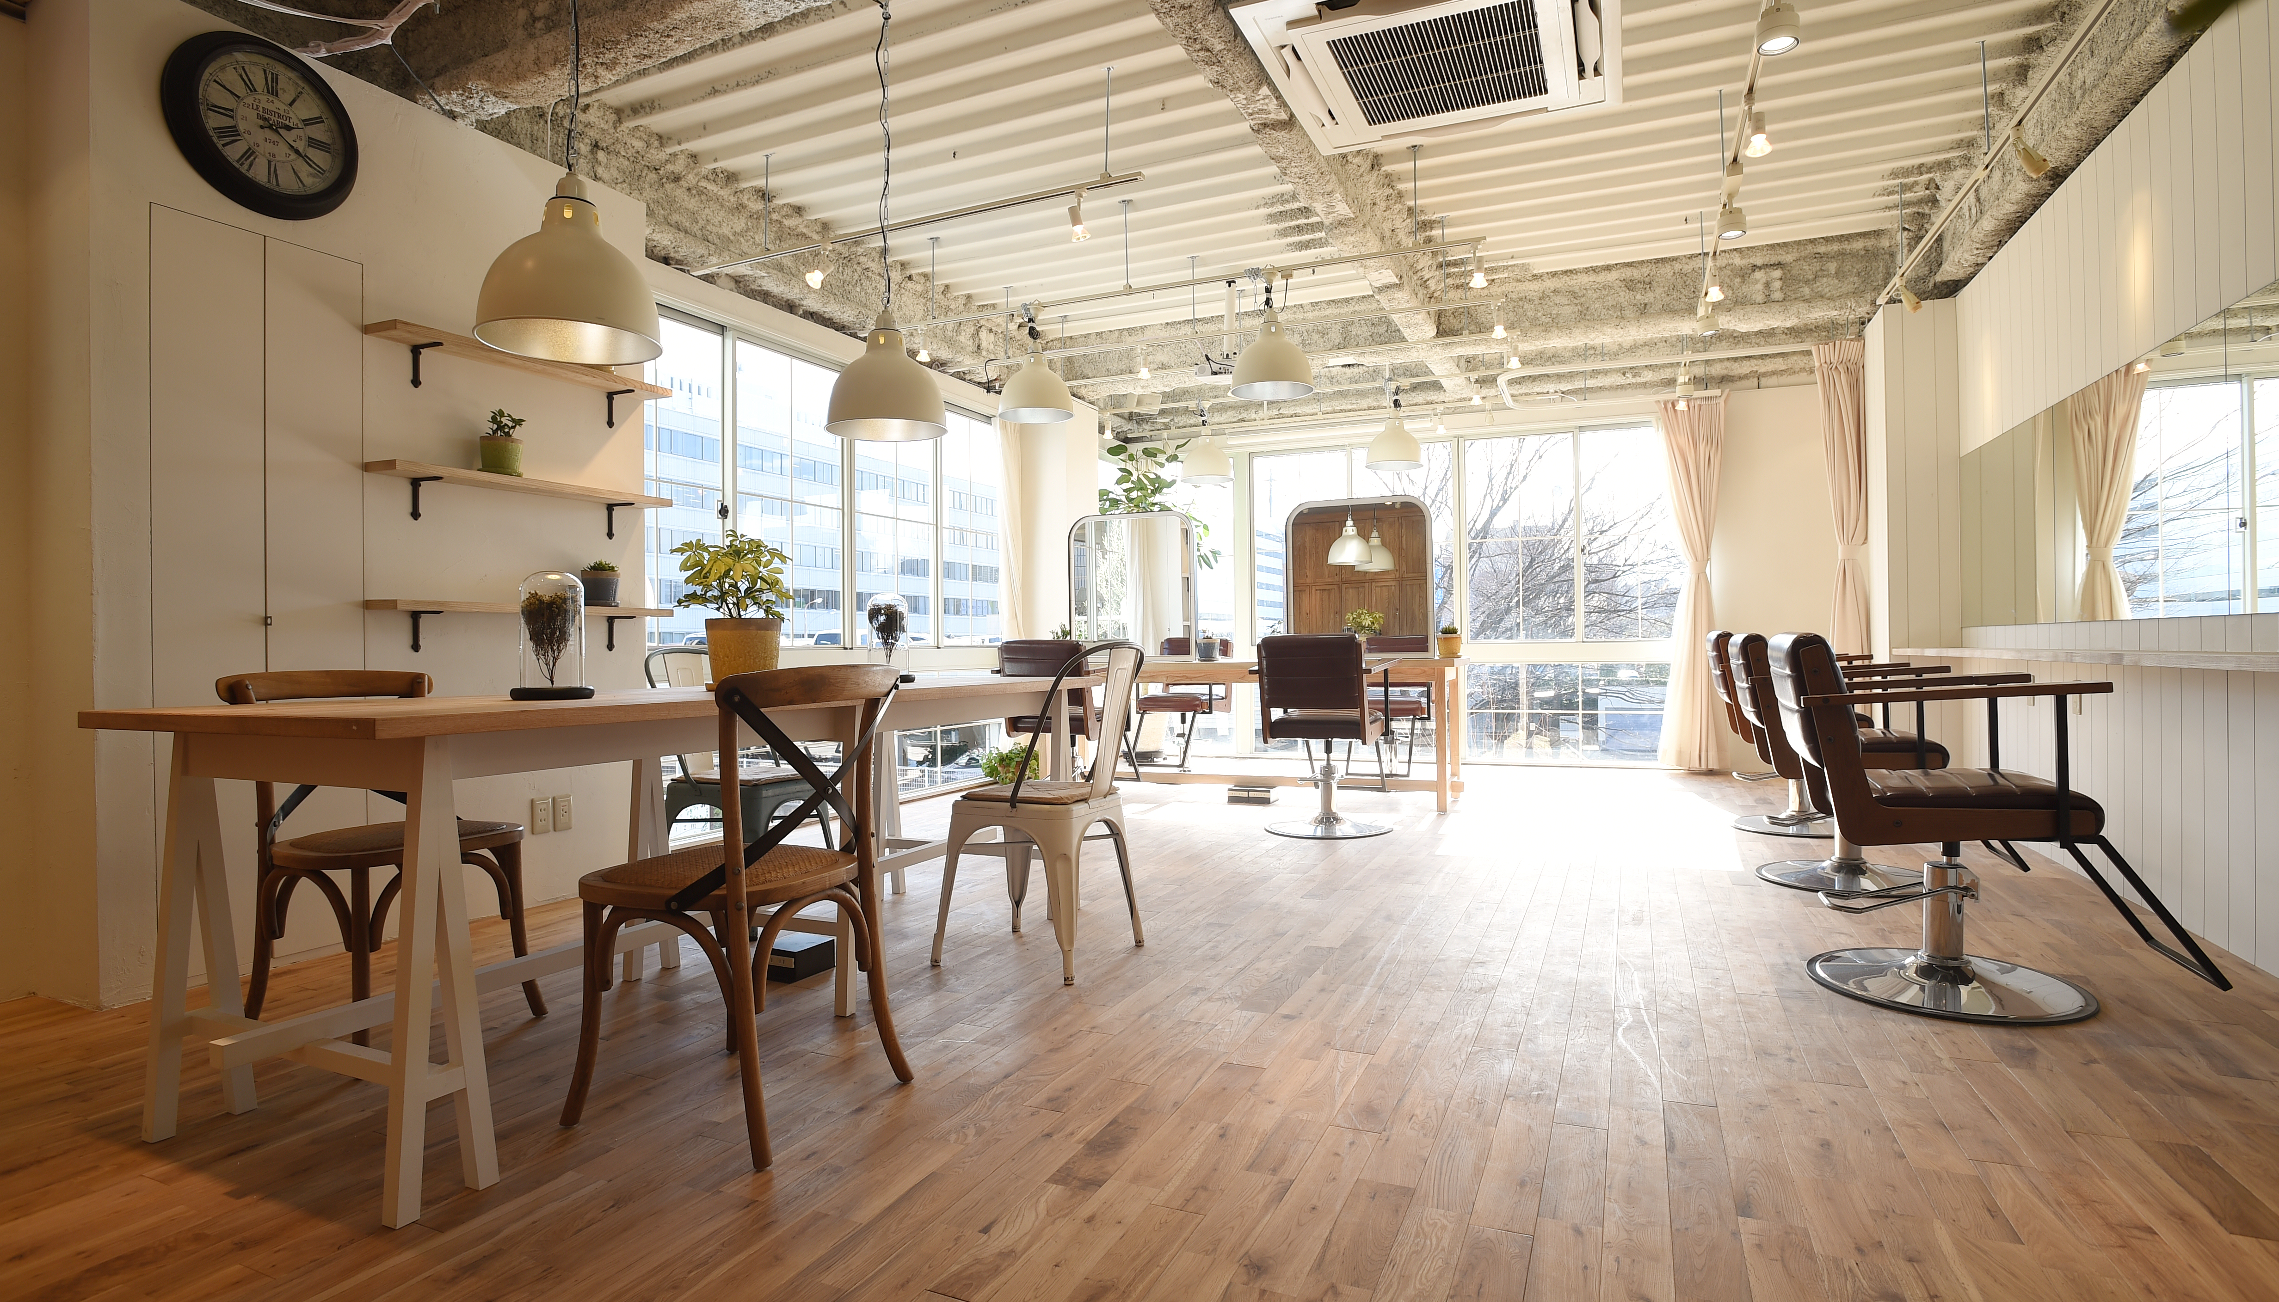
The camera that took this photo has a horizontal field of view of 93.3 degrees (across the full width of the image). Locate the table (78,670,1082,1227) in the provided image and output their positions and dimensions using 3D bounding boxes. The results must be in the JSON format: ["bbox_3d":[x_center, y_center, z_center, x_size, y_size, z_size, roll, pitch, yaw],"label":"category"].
[{"bbox_3d":[-0.963,0.469,2.688,0.824,0.750,2.254,0,0,25],"label":"table"}]

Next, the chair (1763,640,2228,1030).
[{"bbox_3d":[2.083,0.391,2.689,0.874,0.896,0.634,0,0,25],"label":"chair"}]

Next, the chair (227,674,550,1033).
[{"bbox_3d":[-1.661,0.440,2.393,0.500,0.815,0.470,0,0,25],"label":"chair"}]

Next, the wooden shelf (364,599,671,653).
[{"bbox_3d":[-1.952,-0.068,3.482,0.152,0.146,0.950,0,0,25],"label":"wooden shelf"}]

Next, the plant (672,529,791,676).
[{"bbox_3d":[-0.987,-0.097,2.610,0.290,0.390,0.295,0,0,25],"label":"plant"}]

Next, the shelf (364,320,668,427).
[{"bbox_3d":[-1.989,-0.873,3.548,0.163,0.153,0.964,0,0,25],"label":"shelf"}]

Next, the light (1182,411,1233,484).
[{"bbox_3d":[0.437,-1.313,6.916,0.343,0.463,0.343,0,0,0],"label":"light"}]

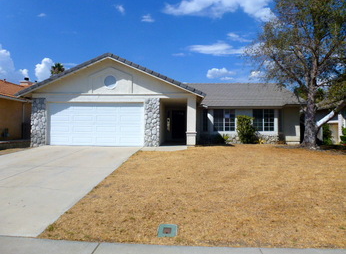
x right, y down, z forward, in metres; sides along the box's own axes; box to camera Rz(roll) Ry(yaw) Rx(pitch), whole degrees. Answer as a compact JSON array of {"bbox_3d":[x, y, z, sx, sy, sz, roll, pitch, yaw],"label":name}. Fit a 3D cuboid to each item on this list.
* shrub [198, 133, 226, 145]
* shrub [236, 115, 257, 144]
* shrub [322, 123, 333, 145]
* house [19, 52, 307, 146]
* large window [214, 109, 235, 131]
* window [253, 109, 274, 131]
[{"bbox_3d":[2.209,0.693,13.986,1.550,0.660,1.000,0,-1,3],"label":"shrub"},{"bbox_3d":[4.211,0.166,14.281,1.150,1.640,1.150,0,-1,3],"label":"shrub"},{"bbox_3d":[9.745,0.482,15.760,0.630,1.370,0.650,0,-1,3],"label":"shrub"},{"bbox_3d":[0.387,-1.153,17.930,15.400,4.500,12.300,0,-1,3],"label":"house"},{"bbox_3d":[3.086,-0.383,14.956,1.310,1.330,0.100,0,-1,3],"label":"large window"},{"bbox_3d":[5.388,-0.379,14.824,1.270,1.320,0.100,0,-1,3],"label":"window"}]

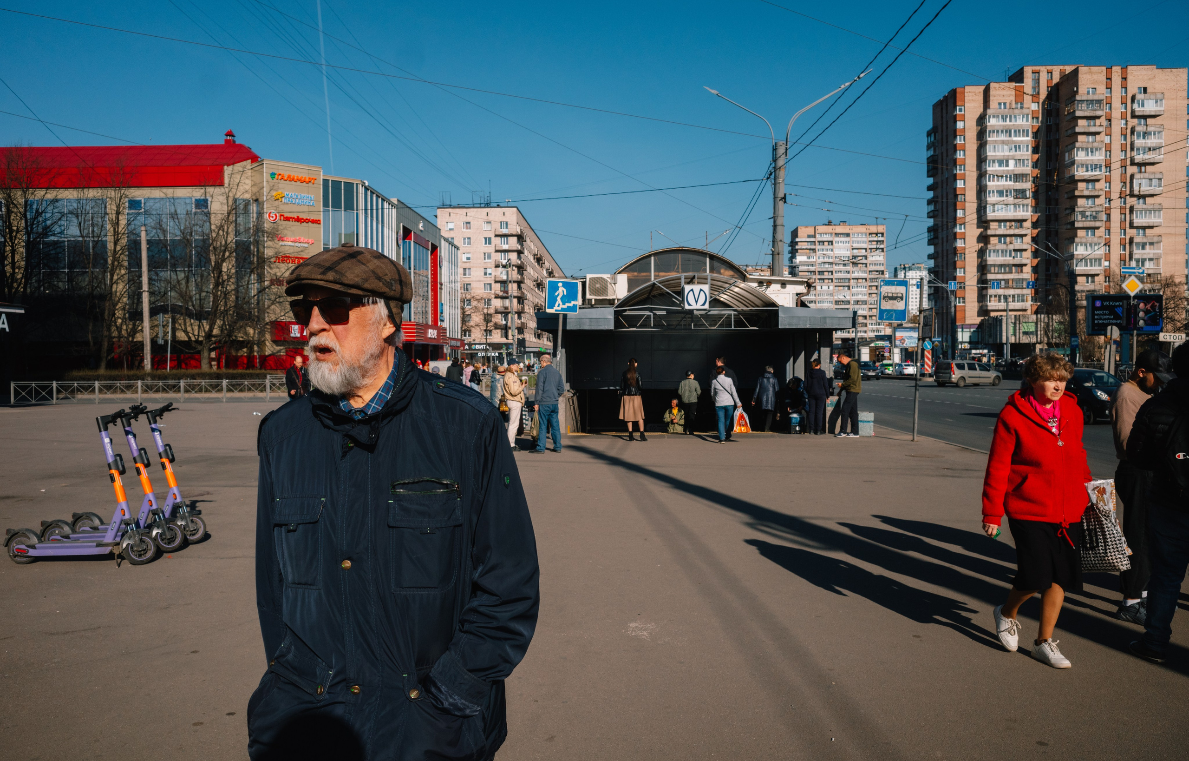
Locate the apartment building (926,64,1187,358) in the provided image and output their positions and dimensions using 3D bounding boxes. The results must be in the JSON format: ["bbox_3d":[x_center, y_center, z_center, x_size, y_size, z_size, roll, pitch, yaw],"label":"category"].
[{"bbox_3d":[86.483,-29.398,176.402,39.000,53.500,27.000,0,1,0],"label":"apartment building"}]

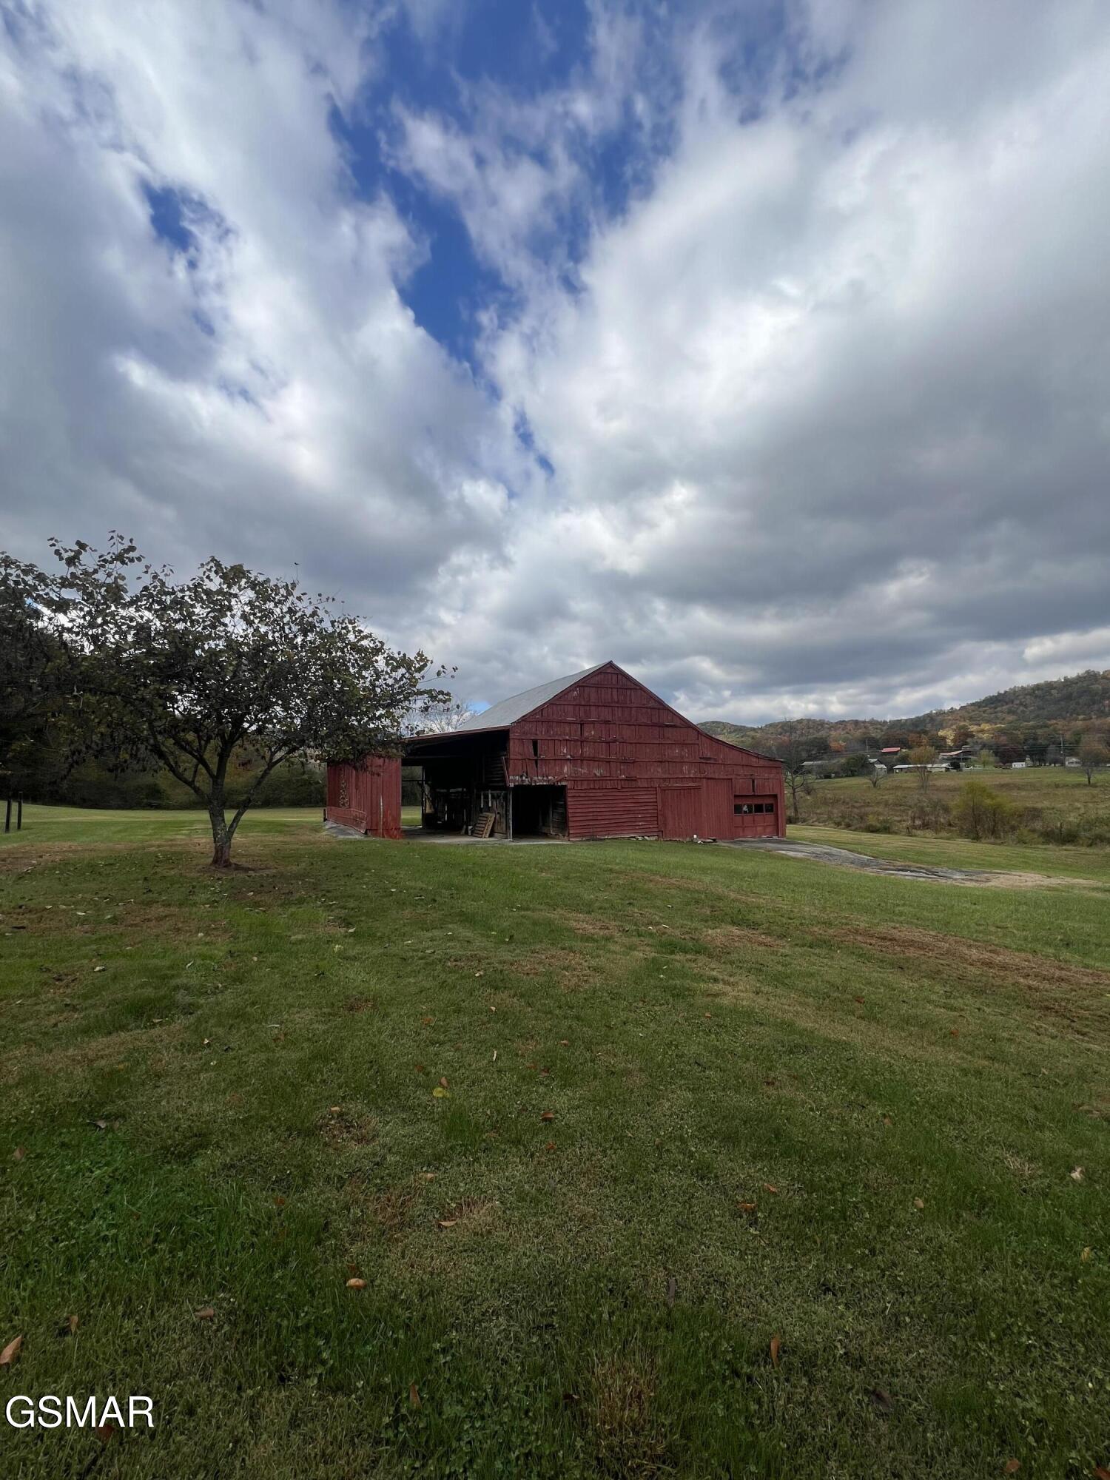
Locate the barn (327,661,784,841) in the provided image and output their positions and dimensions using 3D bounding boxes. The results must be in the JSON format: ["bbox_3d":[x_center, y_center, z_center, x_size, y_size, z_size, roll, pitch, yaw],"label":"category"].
[{"bbox_3d":[-0.502,0.977,30.338,20.400,7.980,14.200,1,-4,-25],"label":"barn"}]

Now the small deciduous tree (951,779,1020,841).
[{"bbox_3d":[27.122,4.405,35.000,4.200,3.900,3.900,0,-4,0],"label":"small deciduous tree"}]

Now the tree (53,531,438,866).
[{"bbox_3d":[-5.938,-0.812,11.000,7.000,6.350,6.700,0,-4,0],"label":"tree"}]

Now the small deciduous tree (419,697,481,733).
[{"bbox_3d":[-9.685,1.288,49.655,7.500,10.400,7.500,0,-4,0],"label":"small deciduous tree"}]

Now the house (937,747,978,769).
[{"bbox_3d":[148.409,6.823,205.000,13.500,7.600,10.000,-1,-4,9],"label":"house"}]

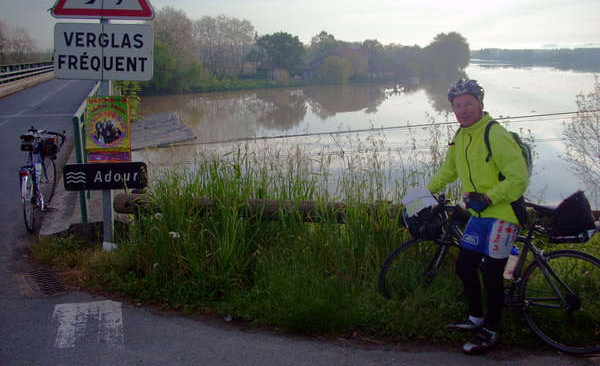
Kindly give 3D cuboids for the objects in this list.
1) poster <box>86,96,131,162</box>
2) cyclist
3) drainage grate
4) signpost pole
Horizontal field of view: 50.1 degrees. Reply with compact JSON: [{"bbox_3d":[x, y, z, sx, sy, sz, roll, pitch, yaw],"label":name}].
[{"bbox_3d":[-1.887,-0.527,6.317,0.430,0.650,0.015,0,11,-2],"label":"poster"},{"bbox_3d":[1.168,0.214,4.221,0.550,1.770,0.540,-8,14,-37],"label":"cyclist"},{"bbox_3d":[-2.222,0.873,5.601,0.260,0.030,0.570,-7,13,-33],"label":"drainage grate"},{"bbox_3d":[-1.919,-0.510,6.382,0.080,2.420,0.080,2,11,0],"label":"signpost pole"}]

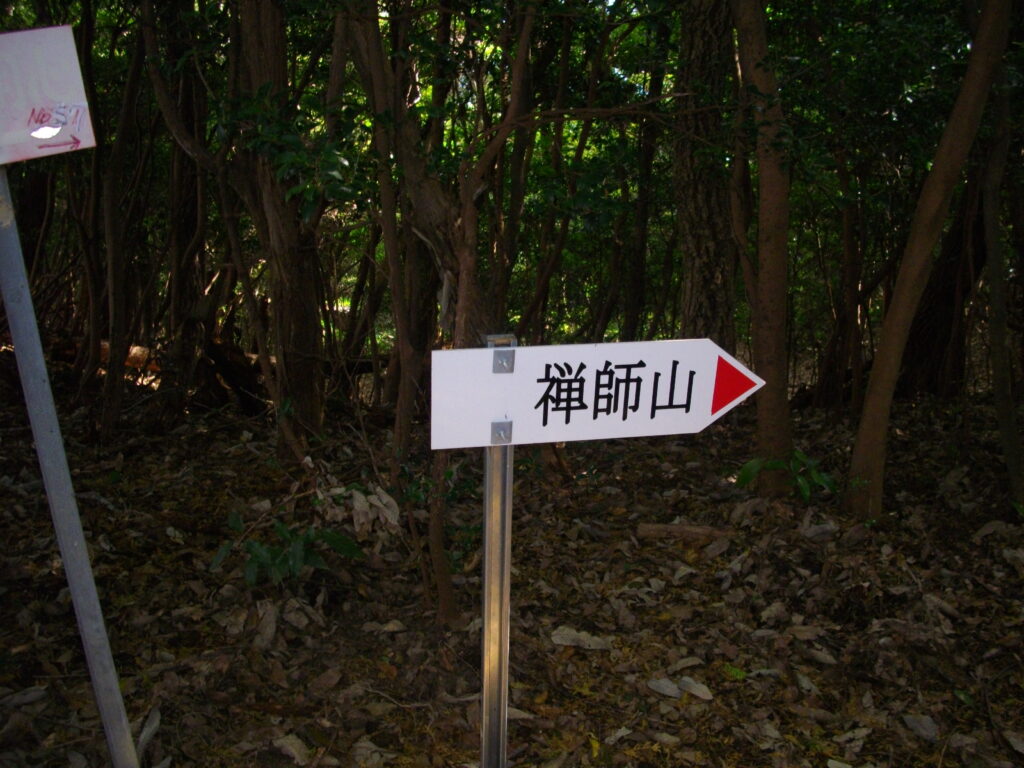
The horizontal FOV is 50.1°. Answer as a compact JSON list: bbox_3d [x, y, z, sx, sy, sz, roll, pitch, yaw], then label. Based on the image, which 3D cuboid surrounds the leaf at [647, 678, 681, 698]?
[{"bbox_3d":[0.457,0.905,3.269,0.052,0.022,0.120,-7,11,-38],"label":"leaf"}]

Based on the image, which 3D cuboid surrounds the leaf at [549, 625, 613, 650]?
[{"bbox_3d":[0.231,0.844,3.659,0.195,0.030,0.075,5,10,32],"label":"leaf"}]

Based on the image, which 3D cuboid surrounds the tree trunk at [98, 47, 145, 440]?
[{"bbox_3d":[-2.516,-0.929,7.049,0.190,2.571,0.180,5,6,0],"label":"tree trunk"}]

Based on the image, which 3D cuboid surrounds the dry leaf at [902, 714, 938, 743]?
[{"bbox_3d":[1.125,0.943,3.012,0.068,0.024,0.120,-2,9,-13],"label":"dry leaf"}]

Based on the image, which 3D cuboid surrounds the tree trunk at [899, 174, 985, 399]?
[{"bbox_3d":[3.457,-0.772,8.773,0.450,1.784,0.420,6,6,0],"label":"tree trunk"}]

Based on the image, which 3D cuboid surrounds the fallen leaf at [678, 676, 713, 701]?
[{"bbox_3d":[0.548,0.905,3.269,0.050,0.022,0.130,-5,10,-28],"label":"fallen leaf"}]

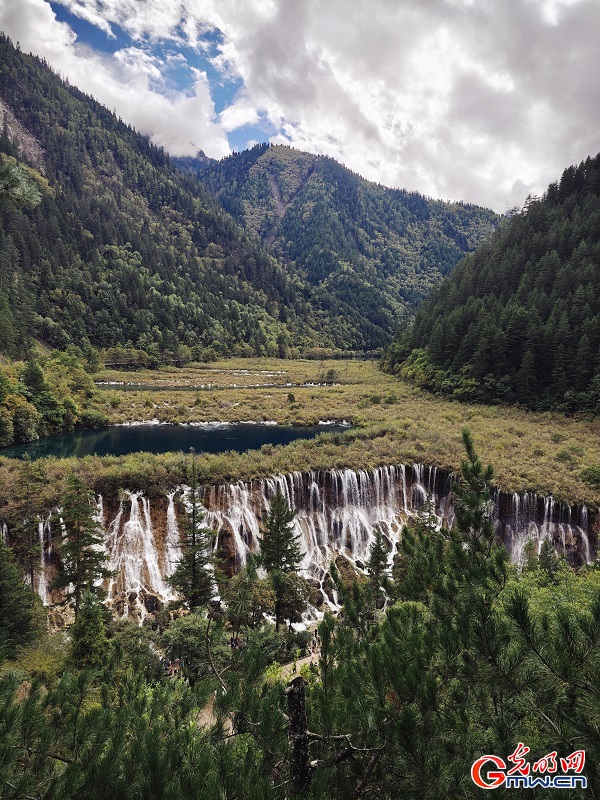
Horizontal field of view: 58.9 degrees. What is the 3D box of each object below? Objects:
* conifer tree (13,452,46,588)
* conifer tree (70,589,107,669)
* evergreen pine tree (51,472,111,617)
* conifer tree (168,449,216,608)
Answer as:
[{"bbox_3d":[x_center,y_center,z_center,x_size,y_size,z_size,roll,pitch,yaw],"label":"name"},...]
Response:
[{"bbox_3d":[-49.600,23.030,97.460,6.330,26.570,6.330,0,7,0],"label":"conifer tree"},{"bbox_3d":[-33.100,36.140,83.190,5.690,13.940,5.690,0,7,0],"label":"conifer tree"},{"bbox_3d":[-37.600,25.430,91.470,10.150,26.490,10.150,0,7,0],"label":"evergreen pine tree"},{"bbox_3d":[-19.050,23.250,93.300,8.940,29.300,8.940,0,7,0],"label":"conifer tree"}]

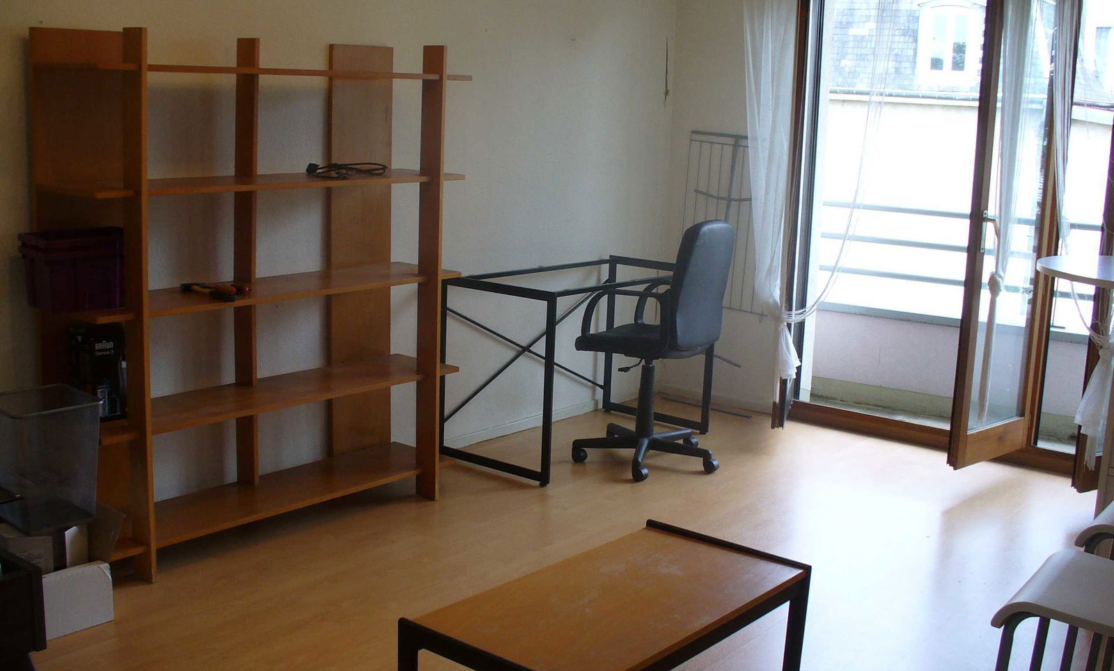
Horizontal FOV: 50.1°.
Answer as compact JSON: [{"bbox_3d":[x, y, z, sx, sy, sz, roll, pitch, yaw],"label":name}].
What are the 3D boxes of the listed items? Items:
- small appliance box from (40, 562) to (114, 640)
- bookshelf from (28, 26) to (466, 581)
[{"bbox_3d":[-1.347,0.698,3.196,0.170,0.175,0.240,10,14,39],"label":"small appliance box"},{"bbox_3d":[-0.925,-0.148,3.885,0.400,1.610,1.430,10,14,39],"label":"bookshelf"}]

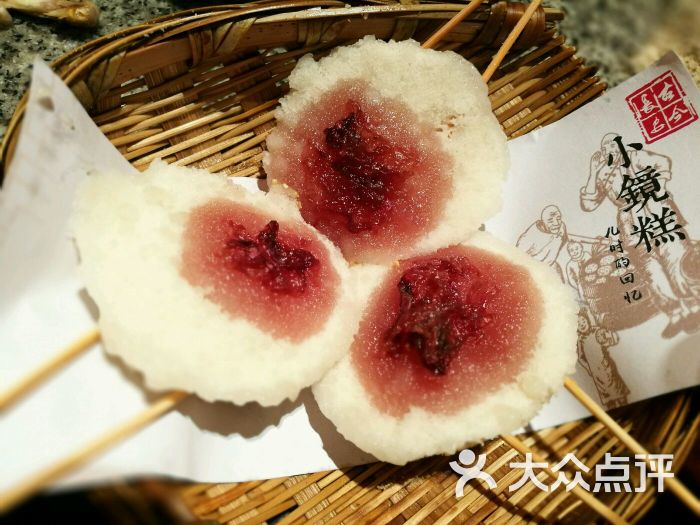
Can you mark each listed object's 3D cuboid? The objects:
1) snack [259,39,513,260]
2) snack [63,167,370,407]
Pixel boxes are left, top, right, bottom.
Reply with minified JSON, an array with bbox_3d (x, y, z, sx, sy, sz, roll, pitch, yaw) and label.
[{"bbox_3d":[0.012,-0.037,0.178,0.077,0.020,0.077,3,66,-1],"label":"snack"},{"bbox_3d":[-0.038,0.005,0.153,0.083,0.020,0.064,32,56,6],"label":"snack"}]

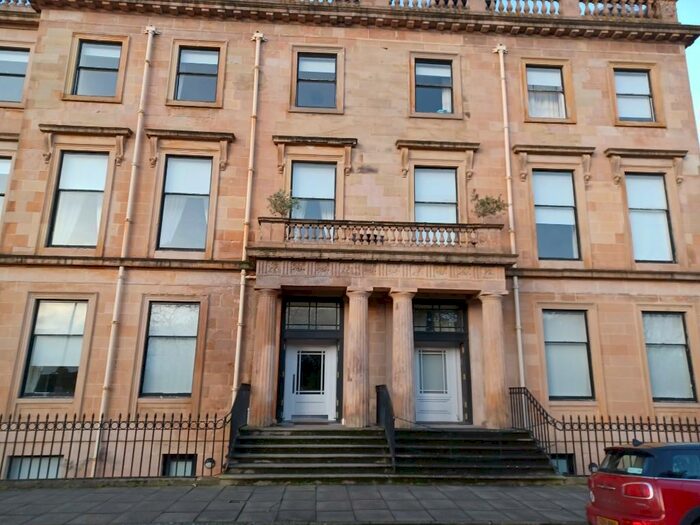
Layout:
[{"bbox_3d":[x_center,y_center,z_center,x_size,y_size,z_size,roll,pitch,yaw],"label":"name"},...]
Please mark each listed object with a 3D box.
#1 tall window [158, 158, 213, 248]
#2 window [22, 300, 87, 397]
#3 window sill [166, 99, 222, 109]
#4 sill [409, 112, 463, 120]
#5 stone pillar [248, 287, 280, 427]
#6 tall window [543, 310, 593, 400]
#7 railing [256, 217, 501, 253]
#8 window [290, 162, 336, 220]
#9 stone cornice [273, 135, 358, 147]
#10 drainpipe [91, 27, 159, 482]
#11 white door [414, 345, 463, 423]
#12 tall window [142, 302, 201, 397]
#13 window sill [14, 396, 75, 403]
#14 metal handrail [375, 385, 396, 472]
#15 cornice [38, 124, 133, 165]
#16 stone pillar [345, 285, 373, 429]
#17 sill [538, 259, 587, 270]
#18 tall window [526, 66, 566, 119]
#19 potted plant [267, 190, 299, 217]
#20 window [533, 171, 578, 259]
[{"bbox_3d":[-4.785,-1.775,14.756,1.344,2.910,0.157,2,-14,-3],"label":"tall window"},{"bbox_3d":[-7.941,2.337,13.758,1.386,2.582,0.160,2,-14,-4],"label":"window"},{"bbox_3d":[-4.692,-4.759,15.330,1.713,0.208,0.217,2,-14,-3],"label":"window sill"},{"bbox_3d":[2.722,-4.586,16.086,1.715,0.149,0.240,2,-14,-4],"label":"sill"},{"bbox_3d":[-2.058,2.311,12.453,0.650,3.268,0.650,2,-14,-3],"label":"stone pillar"},{"bbox_3d":[6.222,2.632,14.369,1.314,2.514,0.157,2,-14,-3],"label":"tall window"},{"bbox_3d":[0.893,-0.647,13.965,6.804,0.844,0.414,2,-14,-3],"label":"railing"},{"bbox_3d":[-1.063,-1.651,14.922,1.304,2.866,0.138,2,-14,-3],"label":"window"},{"bbox_3d":[-1.040,-3.619,15.164,2.512,0.285,0.314,2,-14,-3],"label":"stone cornice"},{"bbox_3d":[-6.407,-0.969,14.392,0.340,13.291,0.240,2,-14,-4],"label":"drainpipe"},{"bbox_3d":[2.528,3.587,15.071,1.438,2.216,0.079,2,-14,-3],"label":"white door"},{"bbox_3d":[-4.903,2.385,13.961,1.366,2.563,0.160,2,-14,-4],"label":"tall window"},{"bbox_3d":[-7.978,3.648,13.325,1.450,0.126,0.250,2,-14,-4],"label":"window sill"},{"bbox_3d":[0.858,3.855,11.997,0.079,1.783,2.758,2,-14,-3],"label":"metal handrail"},{"bbox_3d":[-7.727,-3.352,14.665,2.552,1.130,0.334,2,-14,-3],"label":"cornice"},{"bbox_3d":[0.231,2.479,13.338,0.704,3.536,0.690,2,-14,-3],"label":"stone pillar"},{"bbox_3d":[6.330,0.123,15.267,1.437,0.277,0.240,2,-14,-4],"label":"sill"},{"bbox_3d":[6.369,-5.512,16.308,1.218,1.918,0.200,1,-14,-4],"label":"tall window"},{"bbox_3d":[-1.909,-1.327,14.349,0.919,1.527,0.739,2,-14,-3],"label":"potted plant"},{"bbox_3d":[6.282,-1.454,15.306,1.316,2.884,0.200,1,-14,-4],"label":"window"}]

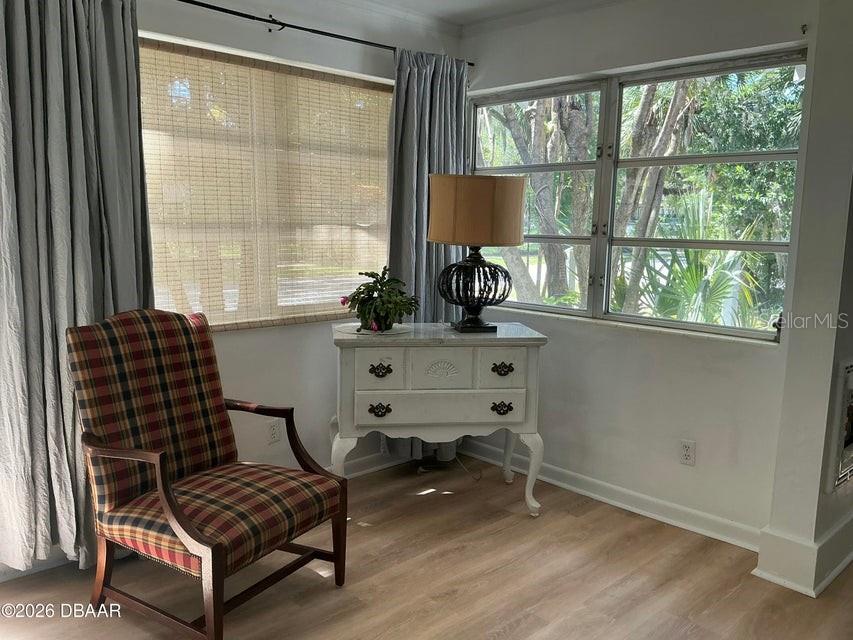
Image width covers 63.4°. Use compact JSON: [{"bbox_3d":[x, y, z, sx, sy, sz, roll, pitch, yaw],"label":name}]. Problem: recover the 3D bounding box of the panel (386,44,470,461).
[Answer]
[{"bbox_3d":[0.010,-0.285,3.692,0.540,2.160,0.110,-8,12,-44],"label":"panel"}]

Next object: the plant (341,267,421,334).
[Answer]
[{"bbox_3d":[-0.227,-0.098,3.246,0.360,0.285,0.340,0,8,-8],"label":"plant"}]

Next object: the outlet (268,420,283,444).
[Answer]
[{"bbox_3d":[-0.729,0.536,3.308,0.073,0.115,0.012,-8,12,-44],"label":"outlet"}]

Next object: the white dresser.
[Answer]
[{"bbox_3d":[0.032,0.470,3.299,0.960,0.850,0.450,0,8,-8],"label":"white dresser"}]

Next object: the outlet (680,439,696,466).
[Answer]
[{"bbox_3d":[1.171,0.597,3.090,0.012,0.115,0.073,-8,12,-44],"label":"outlet"}]

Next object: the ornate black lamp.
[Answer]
[{"bbox_3d":[0.240,-0.298,3.216,0.450,0.700,0.450,0,8,-8],"label":"ornate black lamp"}]

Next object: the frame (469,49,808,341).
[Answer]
[{"bbox_3d":[0.847,-0.576,3.341,0.090,1.147,1.722,-8,12,-44],"label":"frame"}]

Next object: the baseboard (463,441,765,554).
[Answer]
[{"bbox_3d":[0.790,0.834,3.497,0.022,0.092,1.733,-8,12,-44],"label":"baseboard"}]

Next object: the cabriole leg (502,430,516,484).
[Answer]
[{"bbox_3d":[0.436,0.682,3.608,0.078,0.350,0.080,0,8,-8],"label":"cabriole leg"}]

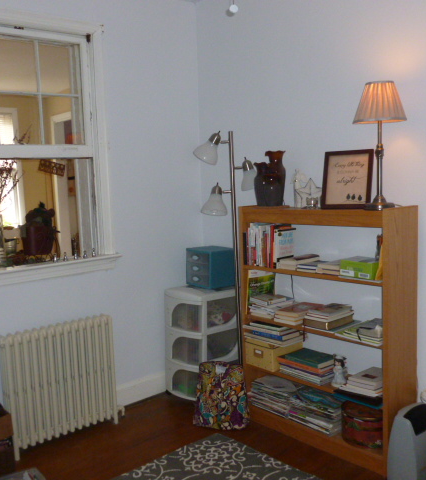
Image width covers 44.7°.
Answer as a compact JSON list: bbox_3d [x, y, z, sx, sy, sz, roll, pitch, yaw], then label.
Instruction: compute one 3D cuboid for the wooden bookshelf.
[{"bbox_3d":[0.566,0.439,2.708,0.251,1.231,0.916,-7,8,-41],"label":"wooden bookshelf"}]

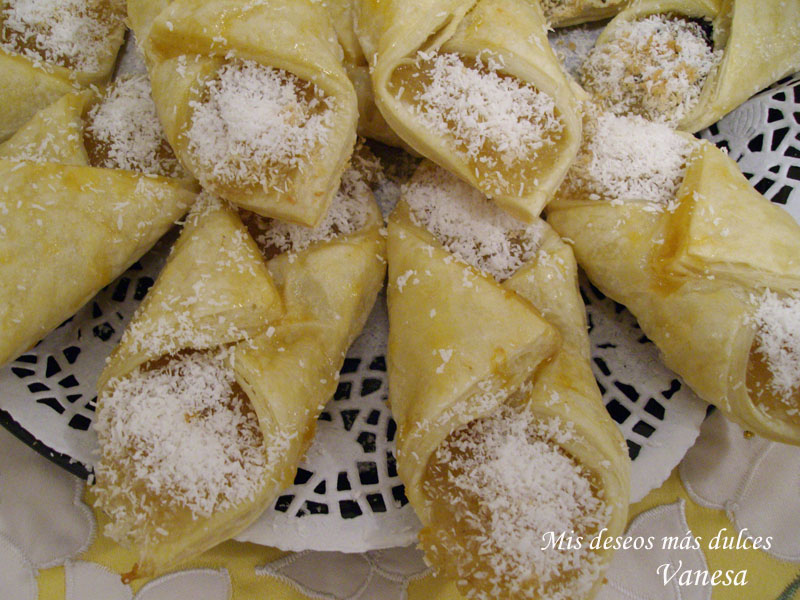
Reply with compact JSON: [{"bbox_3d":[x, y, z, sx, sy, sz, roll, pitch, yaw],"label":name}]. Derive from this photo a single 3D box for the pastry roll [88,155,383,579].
[{"bbox_3d":[-0.038,0.003,0.231,0.053,0.036,0.133,12,53,9],"label":"pastry roll"}]

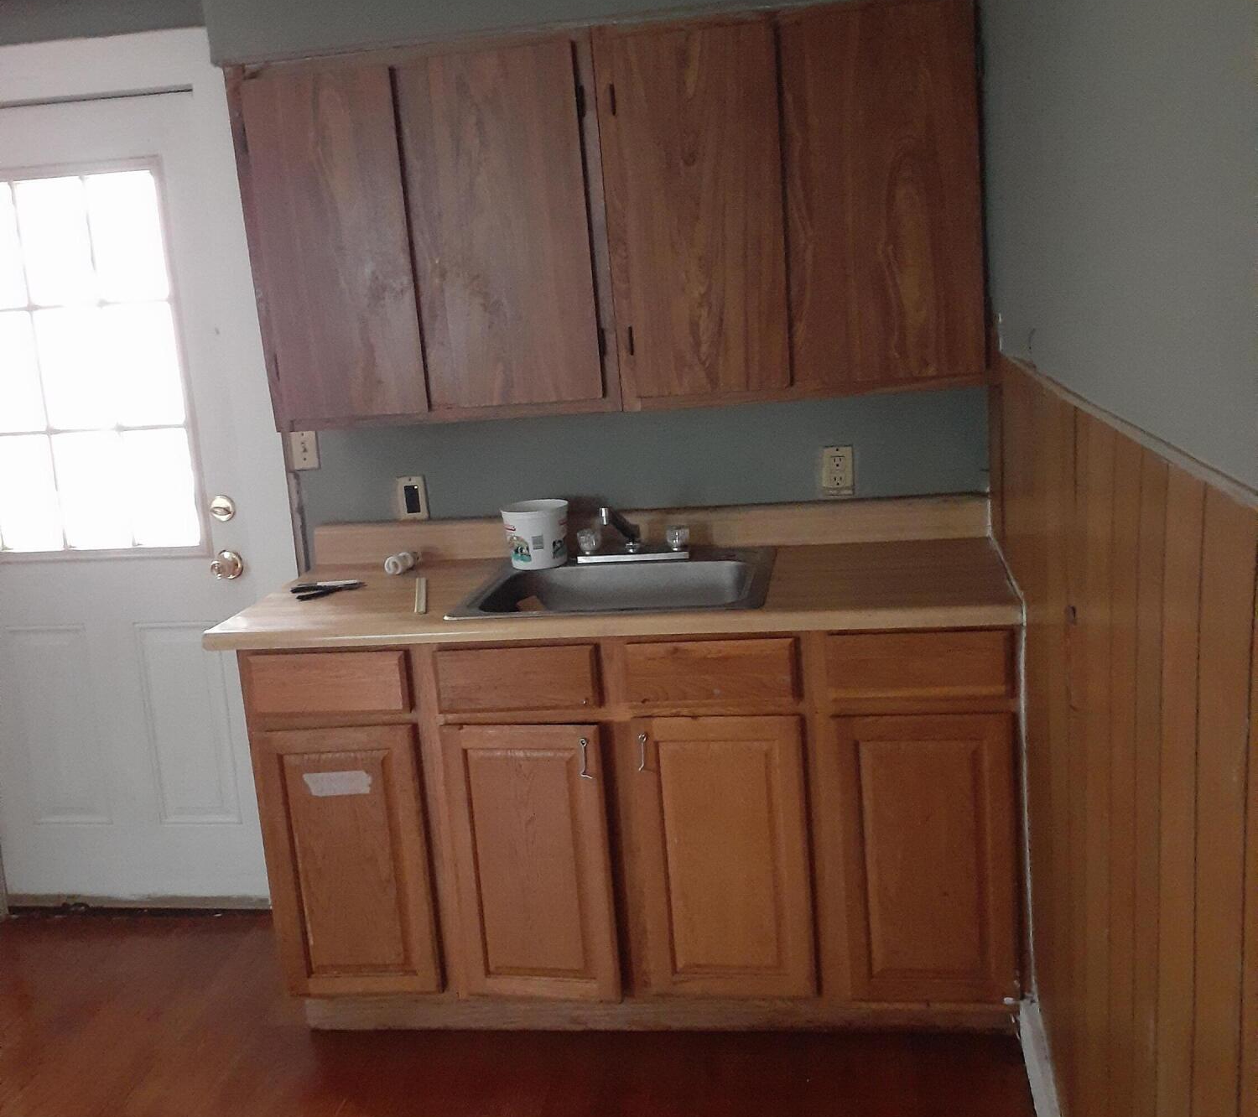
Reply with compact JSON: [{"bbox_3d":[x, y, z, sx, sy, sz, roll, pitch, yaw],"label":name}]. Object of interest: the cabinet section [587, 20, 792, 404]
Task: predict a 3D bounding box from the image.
[{"bbox_3d":[0.143,-0.683,2.612,0.331,0.709,0.020,-2,12,10],"label":"cabinet section"}]

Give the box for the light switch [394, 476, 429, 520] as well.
[{"bbox_3d":[-0.522,-0.140,3.158,0.069,0.115,0.010,-2,12,10],"label":"light switch"}]

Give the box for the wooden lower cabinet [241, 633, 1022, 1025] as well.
[{"bbox_3d":[0.046,0.521,2.905,1.532,0.892,0.618,-2,12,10],"label":"wooden lower cabinet"}]

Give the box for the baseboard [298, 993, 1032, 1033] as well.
[{"bbox_3d":[0.041,0.959,2.777,1.527,0.091,0.020,-2,12,10],"label":"baseboard"}]

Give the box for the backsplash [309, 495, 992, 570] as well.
[{"bbox_3d":[0.018,-0.060,3.084,1.599,0.094,0.021,-2,12,10],"label":"backsplash"}]

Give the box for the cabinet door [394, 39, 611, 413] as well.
[{"bbox_3d":[-0.263,-0.667,2.681,0.376,0.701,0.020,-2,12,10],"label":"cabinet door"}]

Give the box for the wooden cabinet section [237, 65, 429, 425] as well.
[{"bbox_3d":[-0.612,-0.643,2.737,0.329,0.710,0.020,-3,12,10],"label":"wooden cabinet section"}]

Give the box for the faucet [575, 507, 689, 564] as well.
[{"bbox_3d":[-0.006,-0.057,2.950,0.266,0.147,0.195,-3,12,10],"label":"faucet"}]

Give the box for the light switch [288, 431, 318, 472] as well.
[{"bbox_3d":[-0.793,-0.272,3.195,0.071,0.115,0.013,-3,12,10],"label":"light switch"}]

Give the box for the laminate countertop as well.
[{"bbox_3d":[-0.024,0.069,2.824,1.614,0.039,0.625,-3,12,10],"label":"laminate countertop"}]

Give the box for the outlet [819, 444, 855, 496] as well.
[{"bbox_3d":[0.479,-0.199,2.985,0.066,0.113,0.010,-2,12,10],"label":"outlet"}]

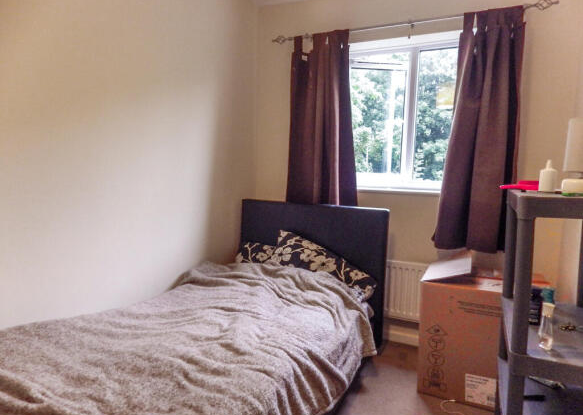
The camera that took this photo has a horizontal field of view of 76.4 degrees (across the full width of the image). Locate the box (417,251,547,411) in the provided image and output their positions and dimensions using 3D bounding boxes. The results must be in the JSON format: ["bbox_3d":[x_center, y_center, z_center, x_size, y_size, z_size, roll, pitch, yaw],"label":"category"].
[{"bbox_3d":[0.967,0.626,1.924,0.545,0.620,0.400,3,5,23],"label":"box"}]

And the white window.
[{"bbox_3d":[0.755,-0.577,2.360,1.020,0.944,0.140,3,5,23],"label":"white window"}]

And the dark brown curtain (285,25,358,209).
[{"bbox_3d":[0.205,-0.459,2.432,0.480,1.300,0.125,3,5,23],"label":"dark brown curtain"}]

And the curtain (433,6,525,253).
[{"bbox_3d":[1.031,-0.405,2.073,0.388,1.310,0.130,3,5,23],"label":"curtain"}]

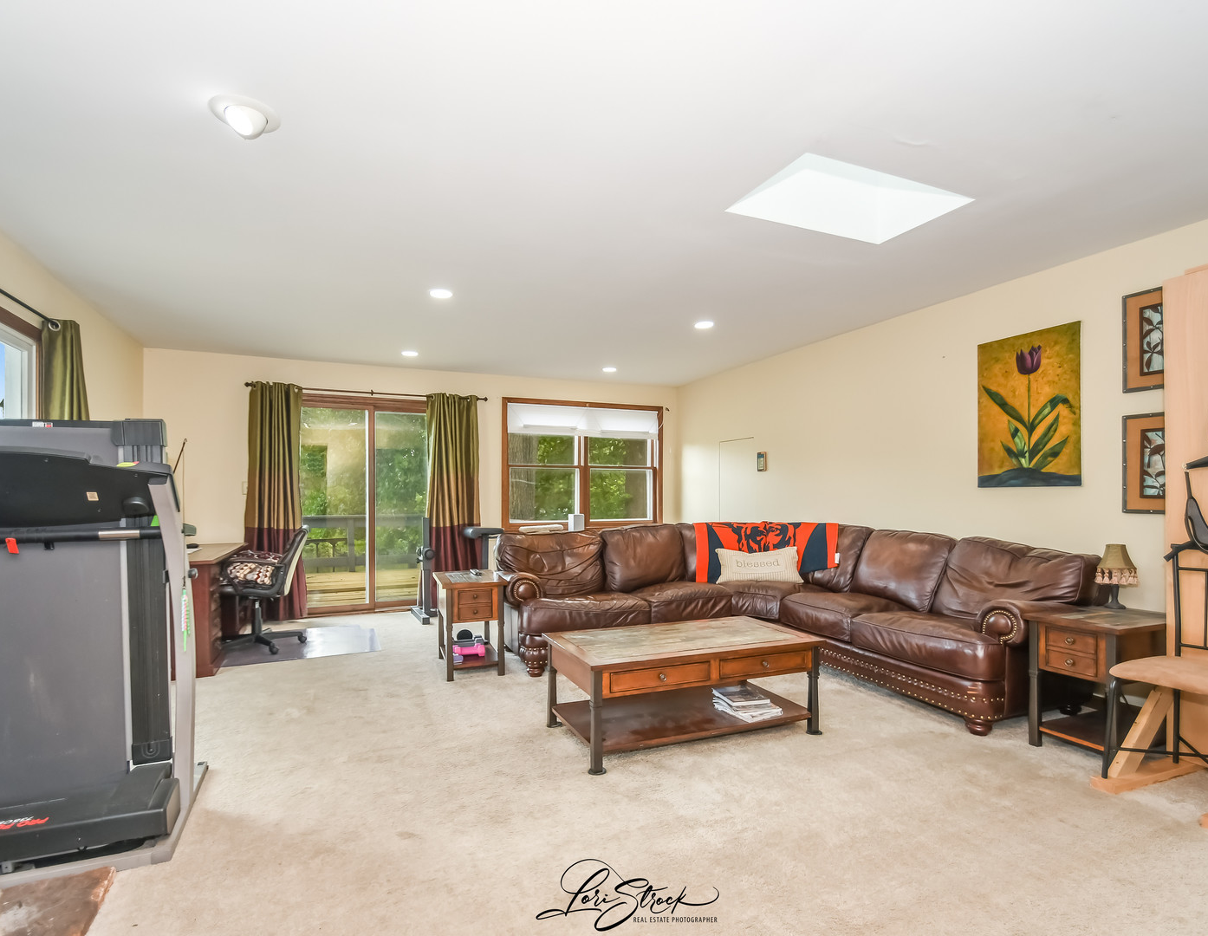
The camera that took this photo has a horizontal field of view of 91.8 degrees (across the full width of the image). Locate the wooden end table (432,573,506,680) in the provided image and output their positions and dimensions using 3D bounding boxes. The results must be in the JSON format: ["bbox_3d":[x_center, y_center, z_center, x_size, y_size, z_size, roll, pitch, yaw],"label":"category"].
[{"bbox_3d":[-0.914,1.050,3.998,0.410,0.595,0.610,0,-2,-21],"label":"wooden end table"}]

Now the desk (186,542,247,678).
[{"bbox_3d":[-3.186,1.014,4.344,0.740,0.740,1.600,1,-3,-25],"label":"desk"}]

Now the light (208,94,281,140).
[{"bbox_3d":[-1.230,-1.189,2.000,0.210,0.080,0.210,1,-3,-25],"label":"light"}]

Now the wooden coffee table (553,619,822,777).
[{"bbox_3d":[0.393,1.069,2.918,1.230,0.450,0.660,0,-2,-22],"label":"wooden coffee table"}]

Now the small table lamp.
[{"bbox_3d":[2.458,0.521,2.823,0.155,0.300,0.155,1,-3,-25],"label":"small table lamp"}]

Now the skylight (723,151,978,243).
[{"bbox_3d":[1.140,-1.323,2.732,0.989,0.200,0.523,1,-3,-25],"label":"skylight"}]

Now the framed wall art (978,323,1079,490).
[{"bbox_3d":[2.667,-0.366,3.707,0.030,0.975,0.605,1,-3,-25],"label":"framed wall art"}]

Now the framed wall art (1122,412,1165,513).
[{"bbox_3d":[2.960,-0.025,3.075,0.030,0.540,0.390,1,-3,-25],"label":"framed wall art"}]

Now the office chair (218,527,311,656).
[{"bbox_3d":[-2.653,0.923,4.558,0.680,0.925,0.620,0,-2,-19],"label":"office chair"}]

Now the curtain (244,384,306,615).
[{"bbox_3d":[-3.028,0.296,5.402,0.492,2.199,0.150,1,-3,-25],"label":"curtain"}]

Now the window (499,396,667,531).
[{"bbox_3d":[-0.195,-0.030,6.850,2.038,1.466,0.110,1,-3,-25],"label":"window"}]

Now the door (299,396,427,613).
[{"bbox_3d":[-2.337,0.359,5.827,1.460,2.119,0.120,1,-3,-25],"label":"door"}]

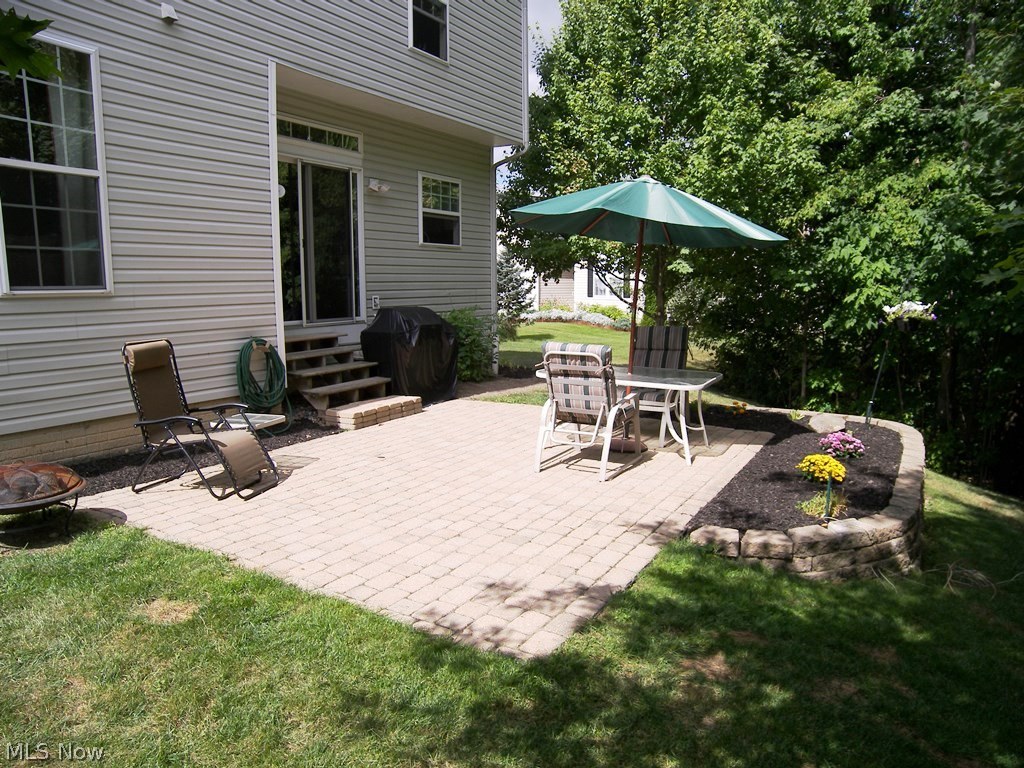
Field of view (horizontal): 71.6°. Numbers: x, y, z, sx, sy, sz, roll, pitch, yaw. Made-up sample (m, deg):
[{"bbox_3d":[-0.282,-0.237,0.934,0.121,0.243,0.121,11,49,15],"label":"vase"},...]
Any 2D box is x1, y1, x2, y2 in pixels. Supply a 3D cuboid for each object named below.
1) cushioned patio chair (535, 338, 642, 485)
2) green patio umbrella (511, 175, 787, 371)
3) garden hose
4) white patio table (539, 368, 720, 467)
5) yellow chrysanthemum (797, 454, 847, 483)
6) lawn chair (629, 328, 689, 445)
[{"bbox_3d":[0.690,0.157,6.119,0.630,1.100,0.880,4,9,27],"label":"cushioned patio chair"},{"bbox_3d":[1.154,-0.624,6.560,2.480,2.520,2.480,4,8,-1],"label":"green patio umbrella"},{"bbox_3d":[-2.492,0.005,7.120,0.260,0.900,0.500,5,10,31],"label":"garden hose"},{"bbox_3d":[1.060,0.270,6.681,1.640,0.710,1.070,4,9,26],"label":"white patio table"},{"bbox_3d":[2.371,0.624,5.571,0.390,0.240,0.380,0,8,0],"label":"yellow chrysanthemum"},{"bbox_3d":[1.380,-0.002,7.187,0.630,1.100,0.880,4,9,26],"label":"lawn chair"}]

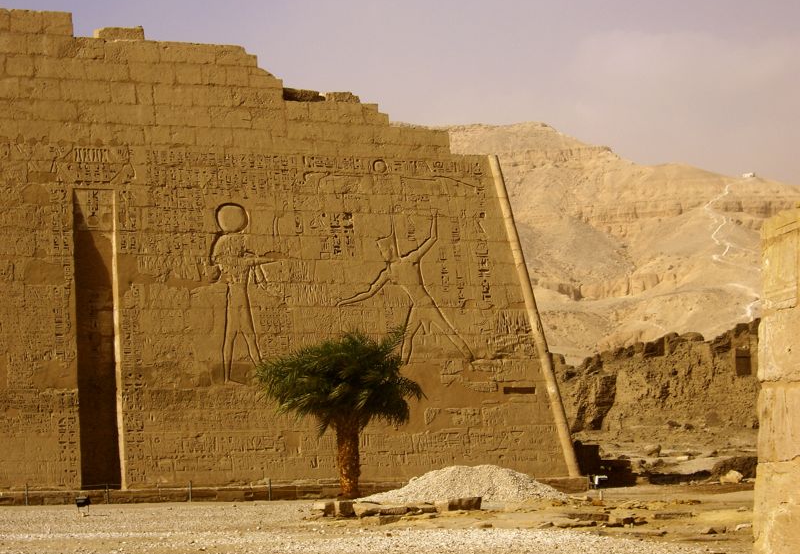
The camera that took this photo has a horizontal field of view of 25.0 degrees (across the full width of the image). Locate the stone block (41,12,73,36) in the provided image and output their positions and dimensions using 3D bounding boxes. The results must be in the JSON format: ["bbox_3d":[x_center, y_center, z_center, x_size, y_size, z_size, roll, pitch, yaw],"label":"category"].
[{"bbox_3d":[-13.723,-10.002,71.859,1.241,0.976,0.900,1,-6,-18],"label":"stone block"}]

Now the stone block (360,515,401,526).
[{"bbox_3d":[-0.459,5.881,43.500,0.500,0.200,1.250,1,-6,-18],"label":"stone block"}]

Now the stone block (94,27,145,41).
[{"bbox_3d":[-11.318,-9.670,72.826,1.712,0.535,1.200,1,-6,-18],"label":"stone block"}]

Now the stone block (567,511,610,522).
[{"bbox_3d":[4.392,5.585,42.000,0.950,0.200,0.600,1,-6,-18],"label":"stone block"}]

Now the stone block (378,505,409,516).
[{"bbox_3d":[-0.182,6.052,46.800,0.740,0.200,0.500,1,-6,-18],"label":"stone block"}]

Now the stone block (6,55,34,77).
[{"bbox_3d":[-14.977,-8.170,70.853,1.061,0.851,0.900,1,-6,-18],"label":"stone block"}]

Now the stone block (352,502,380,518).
[{"bbox_3d":[-0.860,5.972,46.300,0.580,0.380,0.550,1,-6,-18],"label":"stone block"}]

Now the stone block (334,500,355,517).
[{"bbox_3d":[-1.422,5.949,46.200,0.400,0.400,0.450,1,-6,-18],"label":"stone block"}]

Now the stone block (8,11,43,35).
[{"bbox_3d":[-14.865,-10.039,71.490,1.287,0.950,0.900,1,-6,-18],"label":"stone block"}]

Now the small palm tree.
[{"bbox_3d":[-2.232,4.999,66.500,6.000,6.350,6.000,-1,-6,0],"label":"small palm tree"}]

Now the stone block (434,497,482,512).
[{"bbox_3d":[1.614,6.222,49.300,0.950,0.330,0.950,1,-6,-18],"label":"stone block"}]

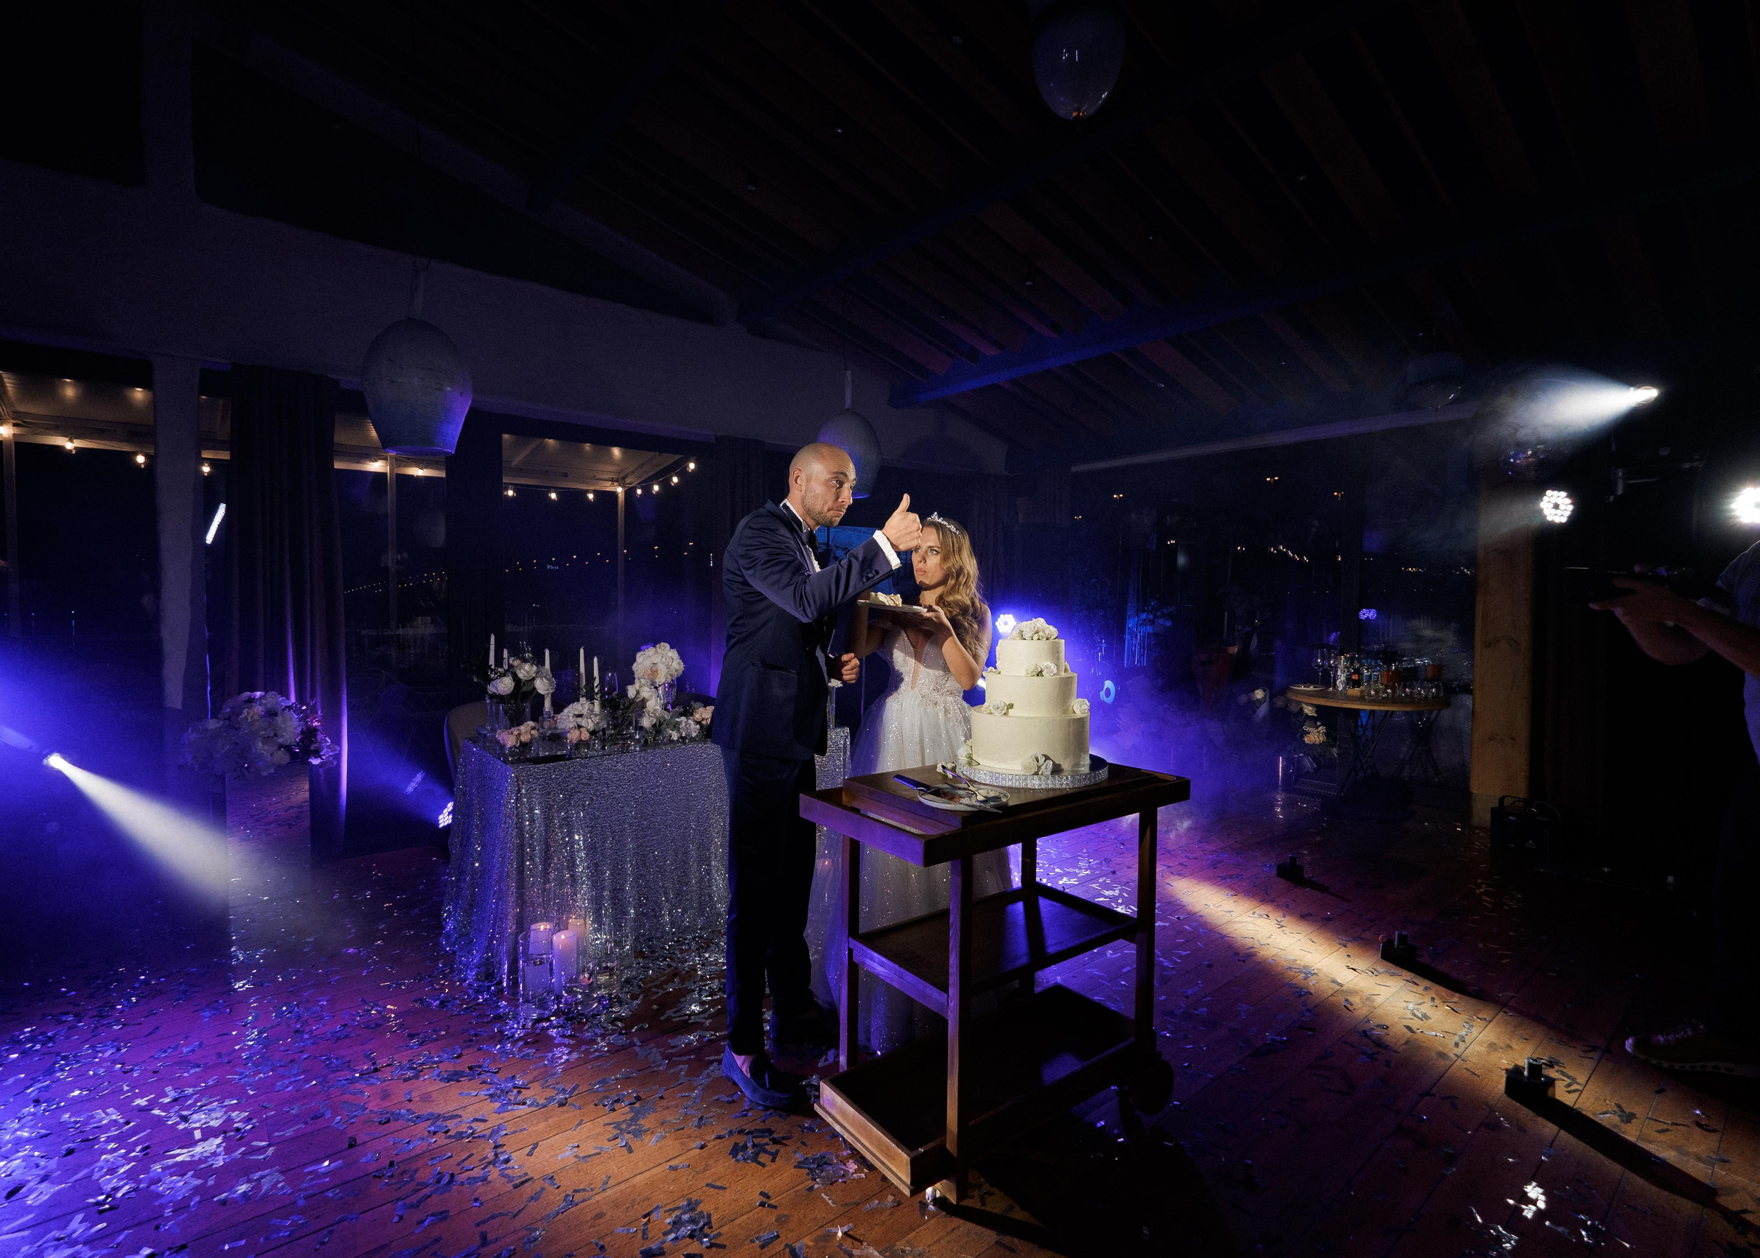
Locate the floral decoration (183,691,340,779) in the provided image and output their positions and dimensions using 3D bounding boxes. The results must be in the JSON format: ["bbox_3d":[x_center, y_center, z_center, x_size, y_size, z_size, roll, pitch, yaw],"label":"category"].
[{"bbox_3d":[-2.254,0.383,2.857,0.480,0.310,0.430,0,1,-37],"label":"floral decoration"}]

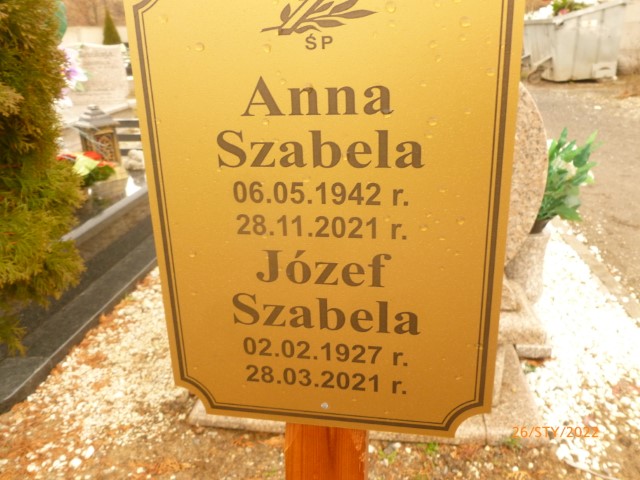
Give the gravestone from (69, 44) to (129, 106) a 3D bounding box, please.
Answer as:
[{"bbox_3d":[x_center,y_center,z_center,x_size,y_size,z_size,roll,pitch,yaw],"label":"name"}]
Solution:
[{"bbox_3d":[-2.606,-1.944,6.100,0.620,0.640,0.140,-4,22,-7],"label":"gravestone"}]

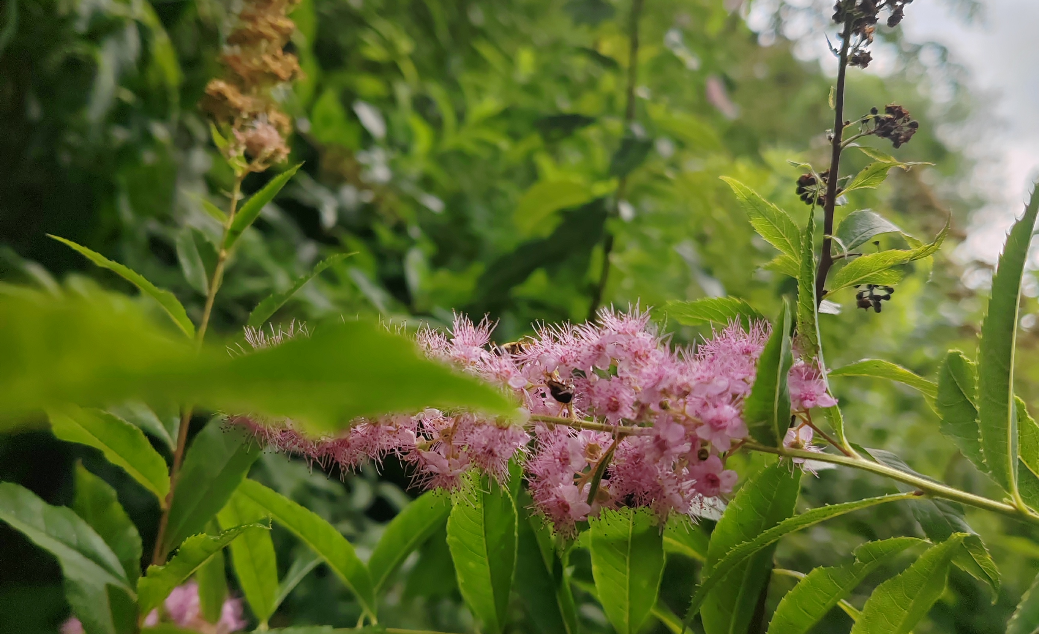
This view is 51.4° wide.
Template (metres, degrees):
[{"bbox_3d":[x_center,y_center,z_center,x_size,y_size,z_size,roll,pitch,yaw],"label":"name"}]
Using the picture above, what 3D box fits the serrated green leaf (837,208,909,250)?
[{"bbox_3d":[0.080,-0.020,0.245,0.017,0.009,0.011,5,3,11],"label":"serrated green leaf"}]

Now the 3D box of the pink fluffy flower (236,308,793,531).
[{"bbox_3d":[0.001,0.019,0.198,0.107,0.038,0.037,3,0,5],"label":"pink fluffy flower"}]

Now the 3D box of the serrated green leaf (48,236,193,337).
[{"bbox_3d":[-0.088,-0.007,0.240,0.040,0.006,0.011,35,6,0],"label":"serrated green leaf"}]

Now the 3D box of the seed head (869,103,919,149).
[{"bbox_3d":[0.089,-0.046,0.258,0.012,0.011,0.011,2,-3,0],"label":"seed head"}]

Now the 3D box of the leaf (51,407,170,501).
[{"bbox_3d":[-0.099,0.032,0.260,0.007,0.039,0.015,-27,20,42],"label":"leaf"}]

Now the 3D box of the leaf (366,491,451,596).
[{"bbox_3d":[-0.023,0.049,0.233,0.011,0.031,0.006,36,9,0],"label":"leaf"}]

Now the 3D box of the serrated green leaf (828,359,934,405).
[{"bbox_3d":[0.086,0.016,0.253,0.029,0.008,0.013,15,28,31],"label":"serrated green leaf"}]

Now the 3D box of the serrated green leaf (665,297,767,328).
[{"bbox_3d":[0.049,0.002,0.264,0.034,0.007,0.013,12,45,5],"label":"serrated green leaf"}]

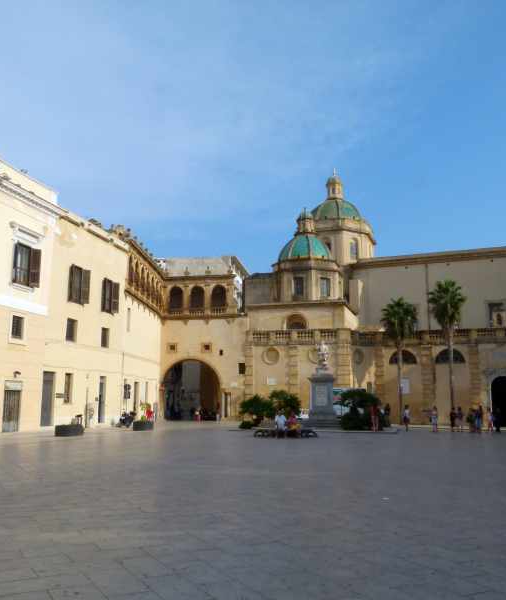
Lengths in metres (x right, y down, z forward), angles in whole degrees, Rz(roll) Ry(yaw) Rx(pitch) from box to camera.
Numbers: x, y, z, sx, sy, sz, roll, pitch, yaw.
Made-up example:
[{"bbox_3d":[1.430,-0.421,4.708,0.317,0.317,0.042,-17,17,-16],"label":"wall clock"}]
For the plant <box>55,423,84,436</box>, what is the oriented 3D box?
[{"bbox_3d":[-10.127,7.183,31.863,1.400,0.600,1.250,5,-11,-26],"label":"plant"}]

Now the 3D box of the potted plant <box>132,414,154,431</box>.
[{"bbox_3d":[-7.436,8.368,39.335,1.420,1.020,1.420,-3,-11,16],"label":"potted plant"}]

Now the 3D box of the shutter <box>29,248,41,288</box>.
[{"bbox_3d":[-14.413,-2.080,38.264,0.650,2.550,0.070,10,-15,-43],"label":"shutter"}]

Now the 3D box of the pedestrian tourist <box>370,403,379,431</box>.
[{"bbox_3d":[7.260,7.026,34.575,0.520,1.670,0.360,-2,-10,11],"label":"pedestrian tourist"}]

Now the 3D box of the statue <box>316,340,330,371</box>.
[{"bbox_3d":[5.185,4.091,42.979,0.950,2.200,0.800,0,-11,0],"label":"statue"}]

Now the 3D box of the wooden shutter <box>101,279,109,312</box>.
[{"bbox_3d":[-11.965,-0.325,46.589,0.600,2.550,0.070,-9,-14,40],"label":"wooden shutter"}]

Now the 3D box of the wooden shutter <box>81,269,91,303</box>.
[{"bbox_3d":[-12.633,-1.001,43.728,0.081,2.663,0.761,-5,-11,28],"label":"wooden shutter"}]

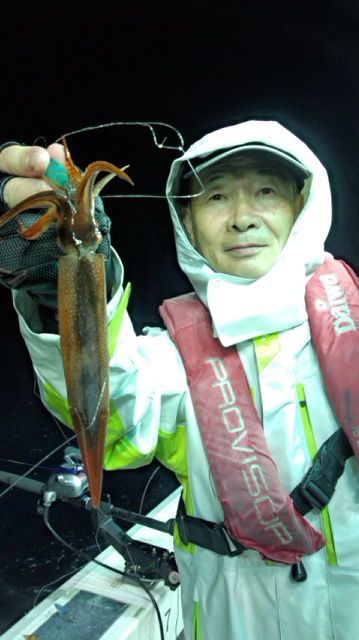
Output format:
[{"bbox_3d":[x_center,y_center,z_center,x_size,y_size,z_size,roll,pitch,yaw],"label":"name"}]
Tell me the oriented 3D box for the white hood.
[{"bbox_3d":[0.110,-0.127,0.720,0.240,0.310,0.270,-4,-2,12],"label":"white hood"}]

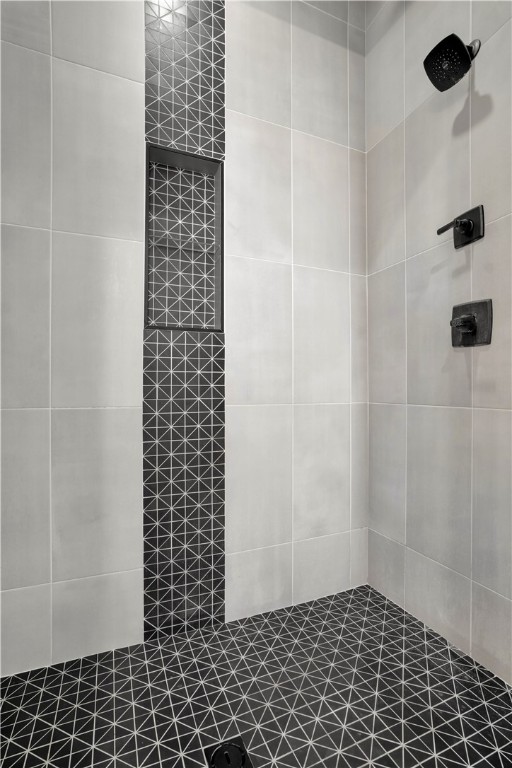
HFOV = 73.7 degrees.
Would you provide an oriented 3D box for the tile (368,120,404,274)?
[{"bbox_3d":[0.593,-0.826,1.562,0.010,0.605,0.223,0,0,-23],"label":"tile"}]

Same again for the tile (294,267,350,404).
[{"bbox_3d":[0.302,-0.217,1.572,0.305,0.605,0.010,0,0,-21],"label":"tile"}]

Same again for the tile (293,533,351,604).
[{"bbox_3d":[0.303,0.834,1.567,0.305,0.275,0.010,0,0,-21],"label":"tile"}]

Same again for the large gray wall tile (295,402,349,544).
[{"bbox_3d":[0.302,0.391,1.569,0.305,0.605,0.010,0,0,-21],"label":"large gray wall tile"}]

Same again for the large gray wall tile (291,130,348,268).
[{"bbox_3d":[0.301,-0.825,1.574,0.305,0.605,0.010,0,0,-21],"label":"large gray wall tile"}]

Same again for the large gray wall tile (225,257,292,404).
[{"bbox_3d":[0.018,-0.220,1.475,0.303,0.610,0.012,0,0,-22],"label":"large gray wall tile"}]

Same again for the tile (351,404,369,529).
[{"bbox_3d":[0.503,0.401,1.666,0.104,0.610,0.012,0,0,-22],"label":"tile"}]

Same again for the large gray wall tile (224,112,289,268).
[{"bbox_3d":[0.017,-0.836,1.479,0.303,0.610,0.012,0,0,-22],"label":"large gray wall tile"}]

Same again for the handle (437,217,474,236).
[{"bbox_3d":[0.702,-0.550,1.215,0.058,0.043,0.095,0,0,-22],"label":"handle"}]

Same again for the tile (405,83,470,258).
[{"bbox_3d":[0.705,-0.834,1.336,0.012,0.610,0.303,0,0,-22],"label":"tile"}]

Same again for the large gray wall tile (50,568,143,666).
[{"bbox_3d":[-0.564,0.832,1.229,0.297,0.274,0.010,0,0,-21],"label":"large gray wall tile"}]

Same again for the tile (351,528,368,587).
[{"bbox_3d":[0.501,0.846,1.661,0.104,0.271,0.012,0,0,-22],"label":"tile"}]

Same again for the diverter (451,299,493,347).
[{"bbox_3d":[0.717,-0.204,1.168,0.075,0.145,0.140,0,0,-23],"label":"diverter"}]

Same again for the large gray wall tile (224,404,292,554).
[{"bbox_3d":[0.017,0.390,1.458,0.301,0.605,0.010,0,0,-21],"label":"large gray wall tile"}]

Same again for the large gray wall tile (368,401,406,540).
[{"bbox_3d":[0.594,0.390,1.556,0.010,0.605,0.223,0,0,-23],"label":"large gray wall tile"}]

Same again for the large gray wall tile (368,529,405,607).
[{"bbox_3d":[0.604,0.845,1.579,0.012,0.271,0.232,0,0,-22],"label":"large gray wall tile"}]

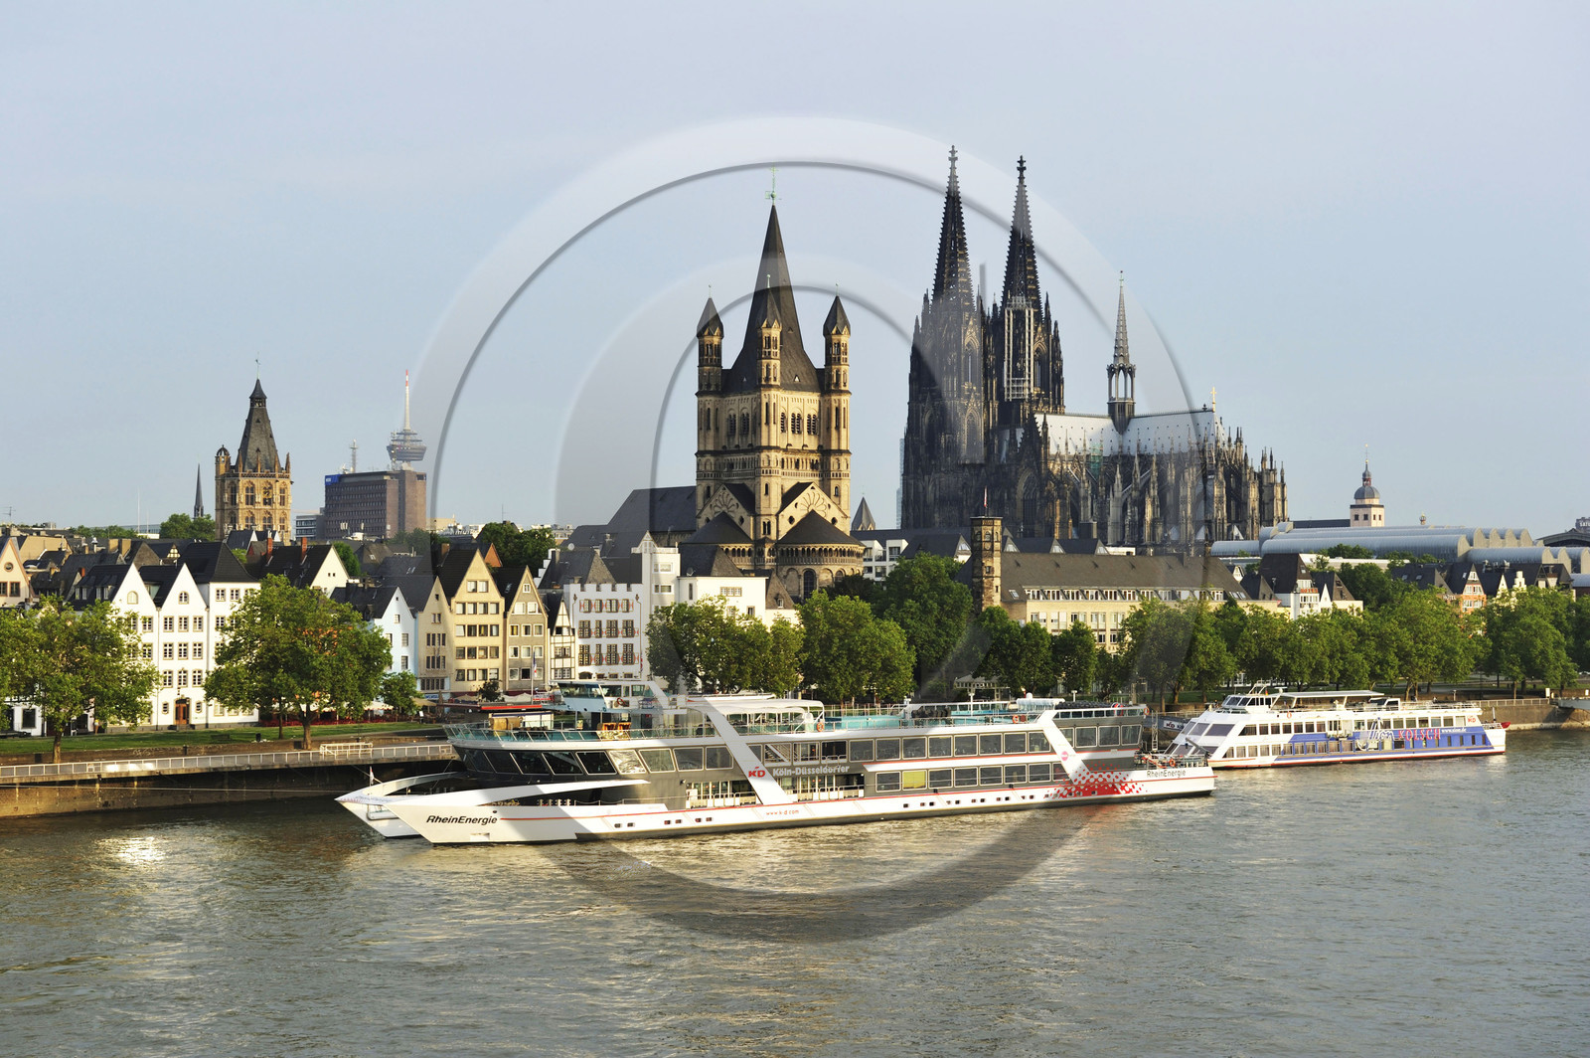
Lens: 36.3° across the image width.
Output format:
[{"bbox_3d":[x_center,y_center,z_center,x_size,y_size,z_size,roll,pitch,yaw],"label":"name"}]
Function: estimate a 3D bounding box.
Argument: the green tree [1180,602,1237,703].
[{"bbox_3d":[59.669,17.636,349.776,8.419,14.498,8.419,0,-2,0],"label":"green tree"}]

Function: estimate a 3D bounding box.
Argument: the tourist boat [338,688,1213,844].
[{"bbox_3d":[1.391,20.474,227.498,90.500,12.800,15.000,1,-2,-32],"label":"tourist boat"}]

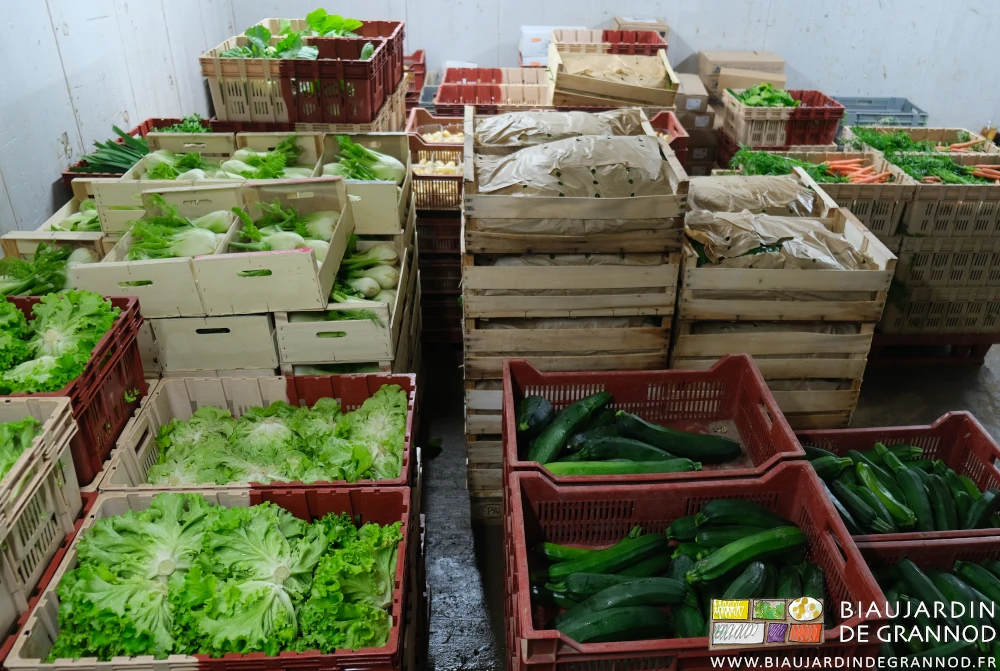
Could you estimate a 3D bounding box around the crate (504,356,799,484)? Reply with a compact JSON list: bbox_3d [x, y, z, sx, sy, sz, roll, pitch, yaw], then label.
[{"bbox_3d":[0.312,0.245,1.738,0.600,0.210,0.400,0,31,-2],"label":"crate"}]

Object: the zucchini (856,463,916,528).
[{"bbox_3d":[0.943,0.382,1.838,0.042,0.042,0.208,-5,30,-9],"label":"zucchini"}]

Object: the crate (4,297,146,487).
[{"bbox_3d":[-1.096,0.125,1.578,0.600,0.240,0.400,-2,30,-3],"label":"crate"}]

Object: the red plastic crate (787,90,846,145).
[{"bbox_3d":[1.820,-1.321,4.552,0.330,0.220,0.400,0,31,-2],"label":"red plastic crate"}]

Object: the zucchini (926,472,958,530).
[{"bbox_3d":[1.063,0.407,1.804,0.046,0.046,0.220,10,31,16],"label":"zucchini"}]

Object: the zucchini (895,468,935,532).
[{"bbox_3d":[1.003,0.402,1.815,0.053,0.053,0.238,7,31,13],"label":"zucchini"}]

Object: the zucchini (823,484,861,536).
[{"bbox_3d":[0.821,0.418,1.808,0.043,0.043,0.178,-6,32,-11],"label":"zucchini"}]

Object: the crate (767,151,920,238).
[{"bbox_3d":[1.389,-0.604,3.273,0.600,0.240,0.400,0,30,0],"label":"crate"}]

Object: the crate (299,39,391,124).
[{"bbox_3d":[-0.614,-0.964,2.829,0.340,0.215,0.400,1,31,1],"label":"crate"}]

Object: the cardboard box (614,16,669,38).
[{"bbox_3d":[0.917,-1.940,4.882,0.310,0.180,0.270,2,30,3],"label":"cardboard box"}]

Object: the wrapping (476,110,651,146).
[{"bbox_3d":[0.188,-0.680,2.521,0.550,0.085,0.340,0,31,-1],"label":"wrapping"}]

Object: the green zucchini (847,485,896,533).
[{"bbox_3d":[0.887,0.416,1.808,0.043,0.043,0.165,-9,32,-15],"label":"green zucchini"}]

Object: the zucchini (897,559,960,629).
[{"bbox_3d":[0.900,0.549,1.579,0.047,0.047,0.180,-5,32,-10],"label":"zucchini"}]

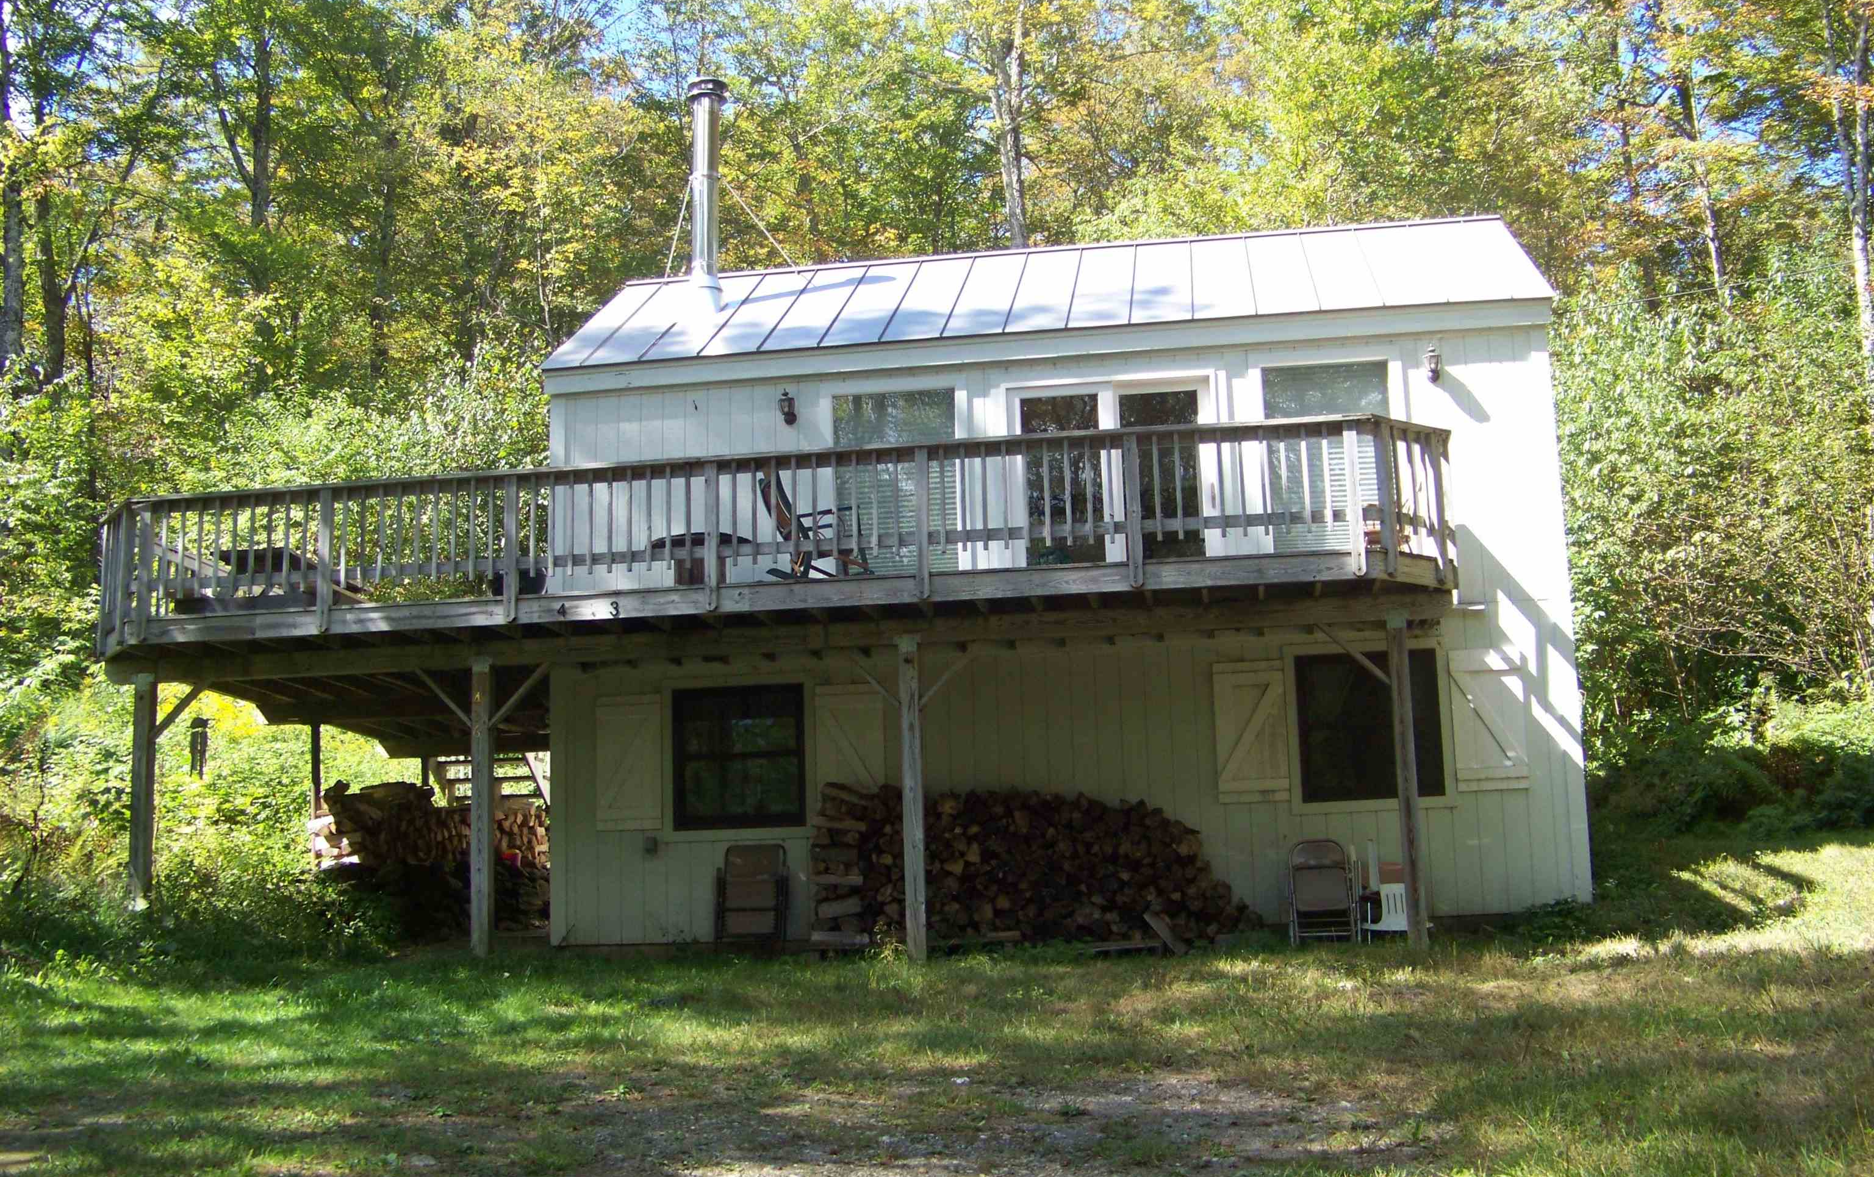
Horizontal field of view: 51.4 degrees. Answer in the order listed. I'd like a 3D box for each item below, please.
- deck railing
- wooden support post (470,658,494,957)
[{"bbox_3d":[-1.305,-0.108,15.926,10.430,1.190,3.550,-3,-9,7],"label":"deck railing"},{"bbox_3d":[-3.432,1.648,14.774,0.140,2.220,0.140,-3,-9,7],"label":"wooden support post"}]

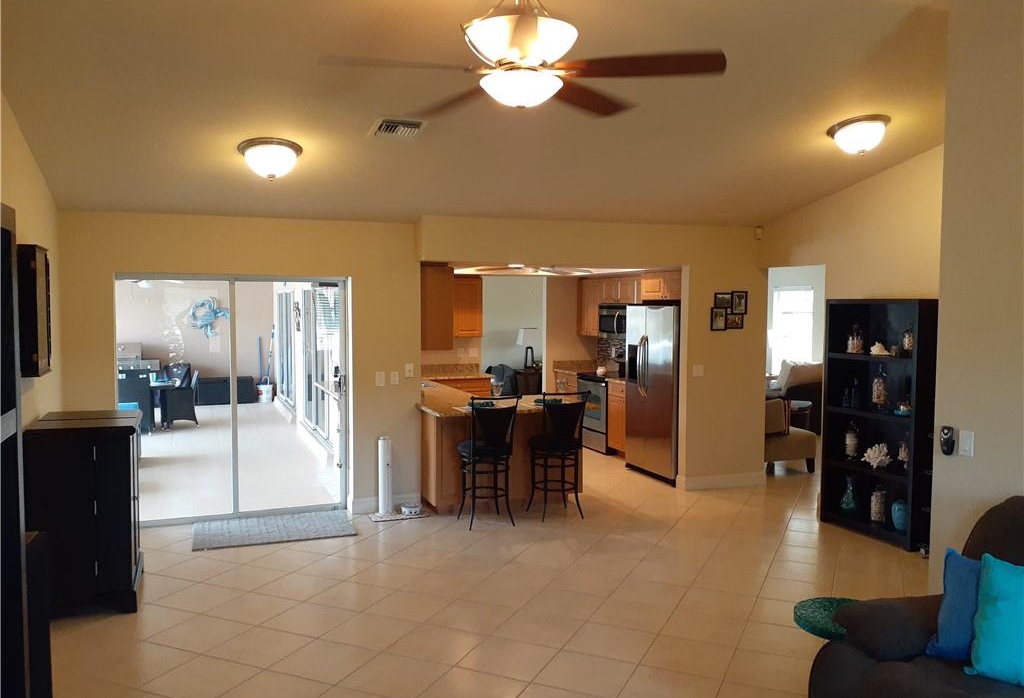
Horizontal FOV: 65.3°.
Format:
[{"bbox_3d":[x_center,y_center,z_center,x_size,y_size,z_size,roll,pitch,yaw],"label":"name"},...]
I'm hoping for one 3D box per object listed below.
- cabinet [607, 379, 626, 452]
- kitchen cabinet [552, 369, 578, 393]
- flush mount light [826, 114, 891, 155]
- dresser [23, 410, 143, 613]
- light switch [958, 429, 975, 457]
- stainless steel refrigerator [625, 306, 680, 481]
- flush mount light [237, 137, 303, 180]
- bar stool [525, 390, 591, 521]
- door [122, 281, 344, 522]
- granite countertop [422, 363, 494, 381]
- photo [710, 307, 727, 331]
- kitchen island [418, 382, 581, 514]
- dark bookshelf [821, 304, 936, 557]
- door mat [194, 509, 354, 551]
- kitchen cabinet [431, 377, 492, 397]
[{"bbox_3d":[1.566,0.826,9.251,0.600,0.876,0.770,-1,3,-21],"label":"cabinet"},{"bbox_3d":[1.019,0.748,10.619,0.610,0.876,0.620,-1,3,-21],"label":"kitchen cabinet"},{"bbox_3d":[2.443,-1.464,5.606,0.415,0.194,0.415,-1,-10,-21],"label":"flush mount light"},{"bbox_3d":[-2.536,0.960,4.792,0.570,1.068,0.765,-1,3,-21],"label":"dresser"},{"bbox_3d":[2.078,0.432,3.654,0.012,0.120,0.075,-1,3,-21],"label":"light switch"},{"bbox_3d":[1.714,0.440,8.193,0.780,1.765,0.930,-1,3,-21],"label":"stainless steel refrigerator"},{"bbox_3d":[-1.603,-1.228,5.315,0.415,0.190,0.415,-1,-10,-21],"label":"flush mount light"},{"bbox_3d":[0.368,0.873,6.715,0.440,1.060,0.460,-1,3,-21],"label":"bar stool"},{"bbox_3d":[-2.261,0.409,6.601,1.820,2.016,0.130,-1,3,-21],"label":"door"},{"bbox_3d":[-0.749,0.283,9.759,0.870,0.140,0.680,-1,3,-21],"label":"granite countertop"},{"bbox_3d":[2.031,-0.289,7.827,0.177,0.228,0.022,-1,3,-21],"label":"photo"},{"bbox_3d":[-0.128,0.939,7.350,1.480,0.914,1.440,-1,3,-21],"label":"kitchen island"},{"bbox_3d":[2.861,0.529,6.162,0.320,1.820,0.905,-1,3,-21],"label":"dark bookshelf"},{"bbox_3d":[-1.877,1.423,6.337,1.210,0.016,0.780,-1,3,-21],"label":"door mat"},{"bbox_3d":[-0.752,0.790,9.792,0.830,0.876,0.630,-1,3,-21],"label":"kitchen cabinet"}]

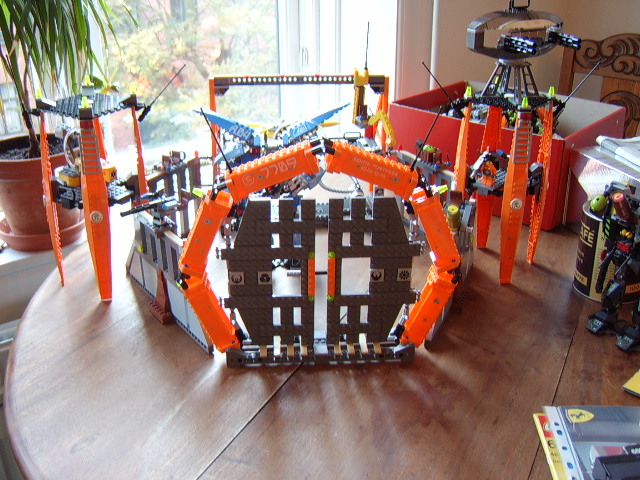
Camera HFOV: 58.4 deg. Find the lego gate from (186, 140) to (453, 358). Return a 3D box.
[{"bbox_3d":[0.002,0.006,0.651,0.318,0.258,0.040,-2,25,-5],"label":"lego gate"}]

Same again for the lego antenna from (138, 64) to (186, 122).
[{"bbox_3d":[-0.213,-0.199,0.777,0.011,0.100,0.011,40,7,-23],"label":"lego antenna"}]

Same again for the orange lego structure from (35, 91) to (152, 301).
[{"bbox_3d":[-0.316,-0.073,0.812,0.136,0.264,0.136,-7,26,-17],"label":"orange lego structure"}]

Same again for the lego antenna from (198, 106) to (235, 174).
[{"bbox_3d":[-0.107,-0.103,0.594,0.008,0.077,0.008,-22,22,6],"label":"lego antenna"}]

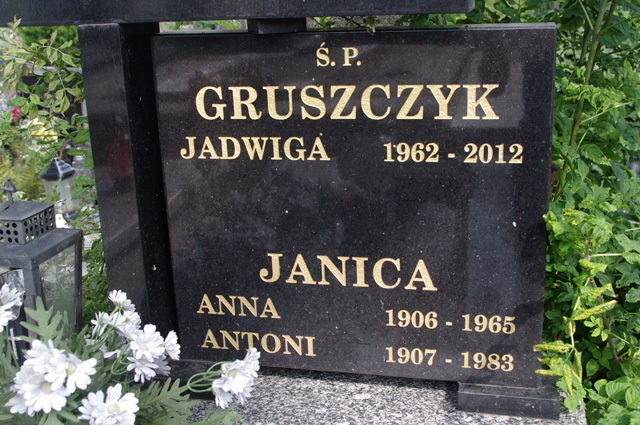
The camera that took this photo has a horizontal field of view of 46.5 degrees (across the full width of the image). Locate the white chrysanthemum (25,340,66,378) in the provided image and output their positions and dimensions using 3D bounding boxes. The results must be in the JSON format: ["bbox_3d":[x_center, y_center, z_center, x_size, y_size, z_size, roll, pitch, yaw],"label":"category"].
[{"bbox_3d":[-0.376,0.201,1.020,0.052,0.050,0.030,-1,-21,3],"label":"white chrysanthemum"}]

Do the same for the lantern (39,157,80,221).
[{"bbox_3d":[-0.905,-0.084,2.600,0.092,0.210,0.092,3,20,19],"label":"lantern"}]

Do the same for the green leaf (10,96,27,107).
[{"bbox_3d":[-0.647,-0.238,1.600,0.036,0.021,0.014,-4,-23,-8],"label":"green leaf"}]

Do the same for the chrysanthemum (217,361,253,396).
[{"bbox_3d":[-0.127,0.246,1.110,0.047,0.048,0.030,4,-16,19],"label":"chrysanthemum"}]

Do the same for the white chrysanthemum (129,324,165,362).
[{"bbox_3d":[-0.256,0.193,1.100,0.053,0.053,0.030,-1,-18,3],"label":"white chrysanthemum"}]

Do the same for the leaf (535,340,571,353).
[{"bbox_3d":[0.343,0.198,1.100,0.054,0.018,0.018,3,-11,7],"label":"leaf"}]

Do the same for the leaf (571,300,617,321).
[{"bbox_3d":[0.403,0.145,1.100,0.071,0.020,0.020,-21,-13,1],"label":"leaf"}]

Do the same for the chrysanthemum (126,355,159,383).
[{"bbox_3d":[-0.262,0.230,1.100,0.045,0.042,0.030,2,-26,14],"label":"chrysanthemum"}]

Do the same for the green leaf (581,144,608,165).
[{"bbox_3d":[0.471,-0.099,1.280,0.054,0.025,0.014,34,-14,17],"label":"green leaf"}]

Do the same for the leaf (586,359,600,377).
[{"bbox_3d":[0.484,0.274,1.320,0.025,0.032,0.012,2,-23,13],"label":"leaf"}]

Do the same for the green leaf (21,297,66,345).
[{"bbox_3d":[-0.382,0.152,1.030,0.060,0.070,0.020,-3,-24,-4],"label":"green leaf"}]

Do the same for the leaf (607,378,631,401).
[{"bbox_3d":[0.488,0.290,1.220,0.040,0.014,0.036,0,60,7],"label":"leaf"}]

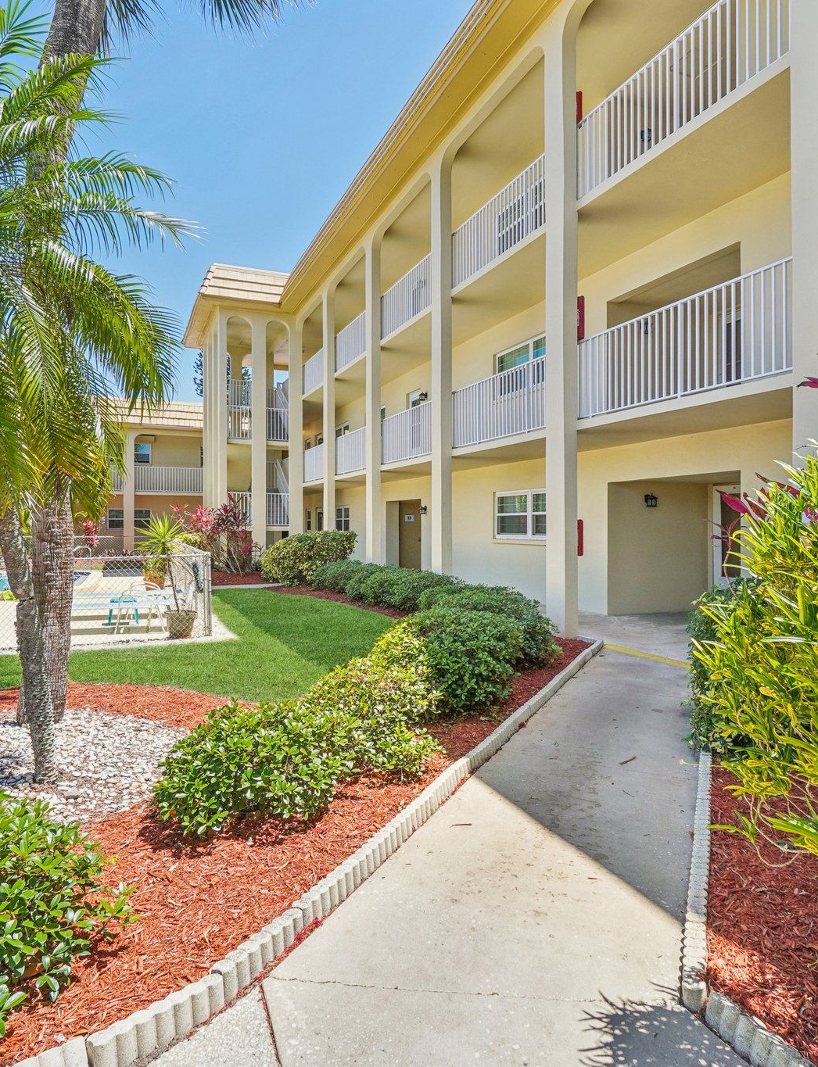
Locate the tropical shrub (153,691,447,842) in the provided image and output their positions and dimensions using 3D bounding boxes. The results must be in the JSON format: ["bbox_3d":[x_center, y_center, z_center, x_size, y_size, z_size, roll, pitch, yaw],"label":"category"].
[{"bbox_3d":[-0.600,1.149,3.850,0.900,0.490,1.450,0,1,41],"label":"tropical shrub"}]

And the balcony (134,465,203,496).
[{"bbox_3d":[-9.880,-2.110,27.750,2.950,1.180,1.200,0,0,-23],"label":"balcony"}]

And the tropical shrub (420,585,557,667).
[{"bbox_3d":[0.860,0.999,7.600,1.350,0.720,1.200,0,0,-23],"label":"tropical shrub"}]

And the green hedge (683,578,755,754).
[{"bbox_3d":[2.430,0.885,4.750,0.950,1.000,1.200,0,1,24],"label":"green hedge"}]

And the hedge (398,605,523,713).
[{"bbox_3d":[0.480,1.024,5.950,1.050,0.700,1.150,0,1,26],"label":"hedge"}]

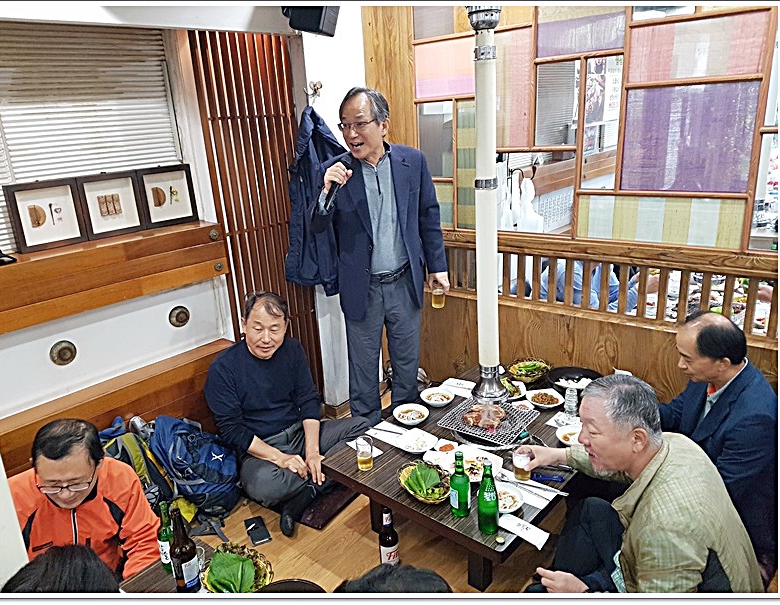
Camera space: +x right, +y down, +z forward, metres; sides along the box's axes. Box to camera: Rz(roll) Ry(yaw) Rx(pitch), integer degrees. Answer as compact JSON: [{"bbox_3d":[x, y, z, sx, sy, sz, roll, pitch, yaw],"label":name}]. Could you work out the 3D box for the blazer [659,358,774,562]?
[{"bbox_3d":[1.167,0.512,2.072,0.500,0.620,0.540,4,19,22],"label":"blazer"}]

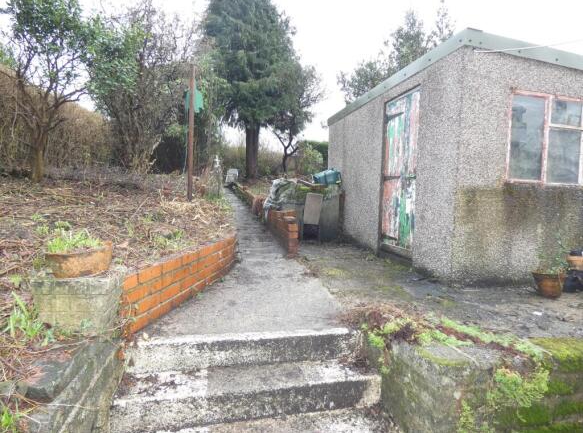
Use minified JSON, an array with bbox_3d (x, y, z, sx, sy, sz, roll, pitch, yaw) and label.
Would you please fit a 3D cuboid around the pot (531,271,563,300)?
[{"bbox_3d":[2.175,0.584,2.850,0.230,0.210,0.230,2,4,0],"label":"pot"}]

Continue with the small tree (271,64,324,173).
[{"bbox_3d":[0.232,-3.783,13.000,2.100,4.200,2.000,2,4,0],"label":"small tree"}]

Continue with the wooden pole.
[{"bbox_3d":[-1.865,-1.581,6.300,0.095,2.540,0.095,3,4,0],"label":"wooden pole"}]

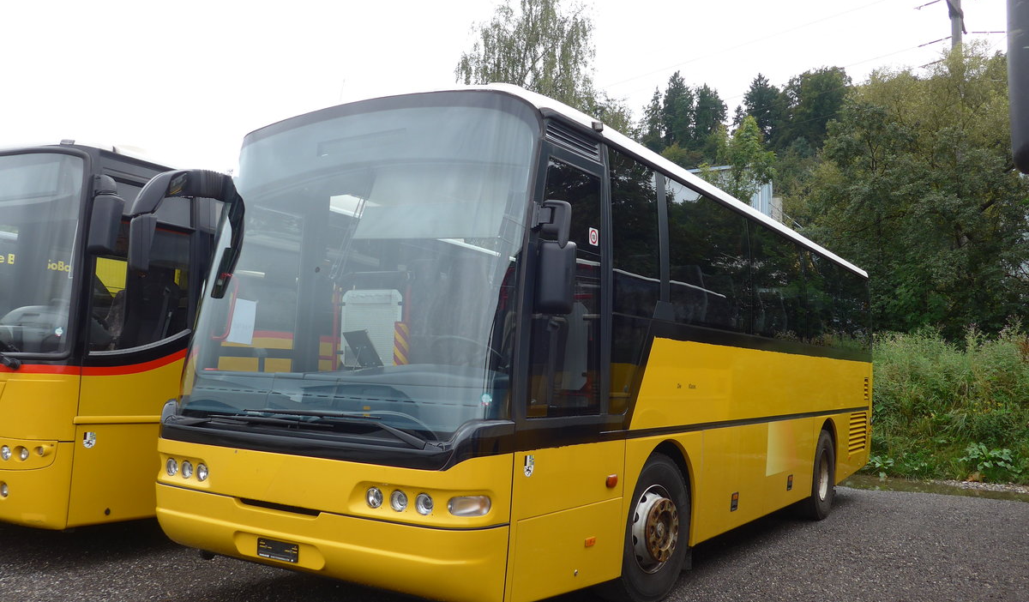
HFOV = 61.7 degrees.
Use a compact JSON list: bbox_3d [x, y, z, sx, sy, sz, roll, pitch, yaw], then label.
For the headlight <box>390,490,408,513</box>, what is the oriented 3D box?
[{"bbox_3d":[-0.569,1.006,4.346,0.107,0.107,0.060,0,-5,29],"label":"headlight"}]

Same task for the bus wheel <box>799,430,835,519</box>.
[{"bbox_3d":[3.390,1.977,9.940,0.320,1.020,1.020,-1,-5,33],"label":"bus wheel"}]

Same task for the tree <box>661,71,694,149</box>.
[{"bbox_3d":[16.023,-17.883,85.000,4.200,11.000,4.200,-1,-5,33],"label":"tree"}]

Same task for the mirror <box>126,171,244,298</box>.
[{"bbox_3d":[-2.206,-0.536,5.770,0.360,0.650,0.480,-1,-5,33],"label":"mirror"}]

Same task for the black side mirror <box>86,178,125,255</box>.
[{"bbox_3d":[-2.916,-0.594,6.128,0.200,0.530,0.140,-1,-5,33],"label":"black side mirror"}]

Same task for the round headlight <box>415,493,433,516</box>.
[{"bbox_3d":[-0.435,1.004,4.267,0.107,0.107,0.060,0,-5,25],"label":"round headlight"}]

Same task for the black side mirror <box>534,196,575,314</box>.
[{"bbox_3d":[0.218,-0.229,4.577,0.190,0.580,0.140,-1,-5,33],"label":"black side mirror"}]

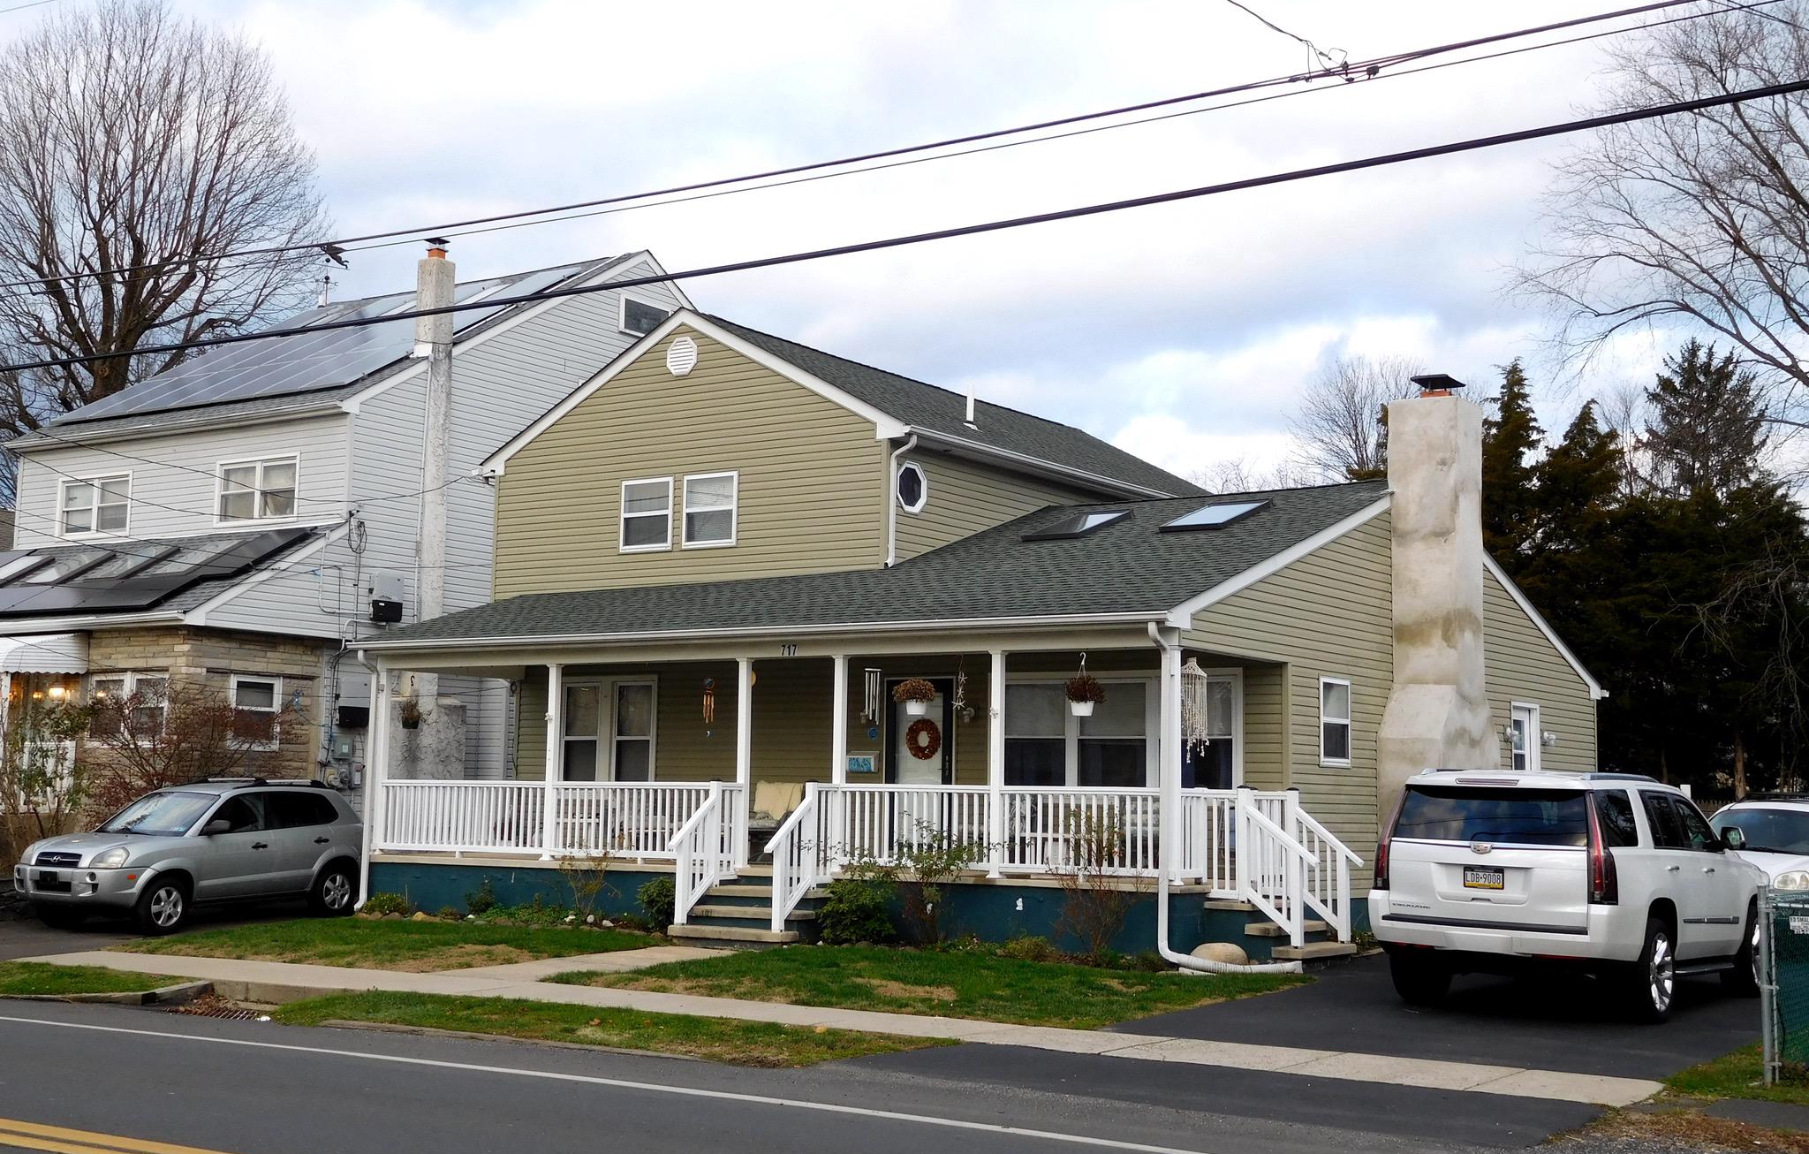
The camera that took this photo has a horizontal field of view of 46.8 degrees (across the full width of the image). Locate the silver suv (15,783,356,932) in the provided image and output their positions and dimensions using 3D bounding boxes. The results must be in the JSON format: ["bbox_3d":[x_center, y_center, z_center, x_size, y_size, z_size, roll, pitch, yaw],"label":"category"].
[{"bbox_3d":[-8.294,3.227,24.714,1.820,1.710,4.330,-2,-7,28],"label":"silver suv"}]

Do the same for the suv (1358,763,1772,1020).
[{"bbox_3d":[5.866,2.658,17.815,2.050,1.890,5.180,-3,-7,36],"label":"suv"}]

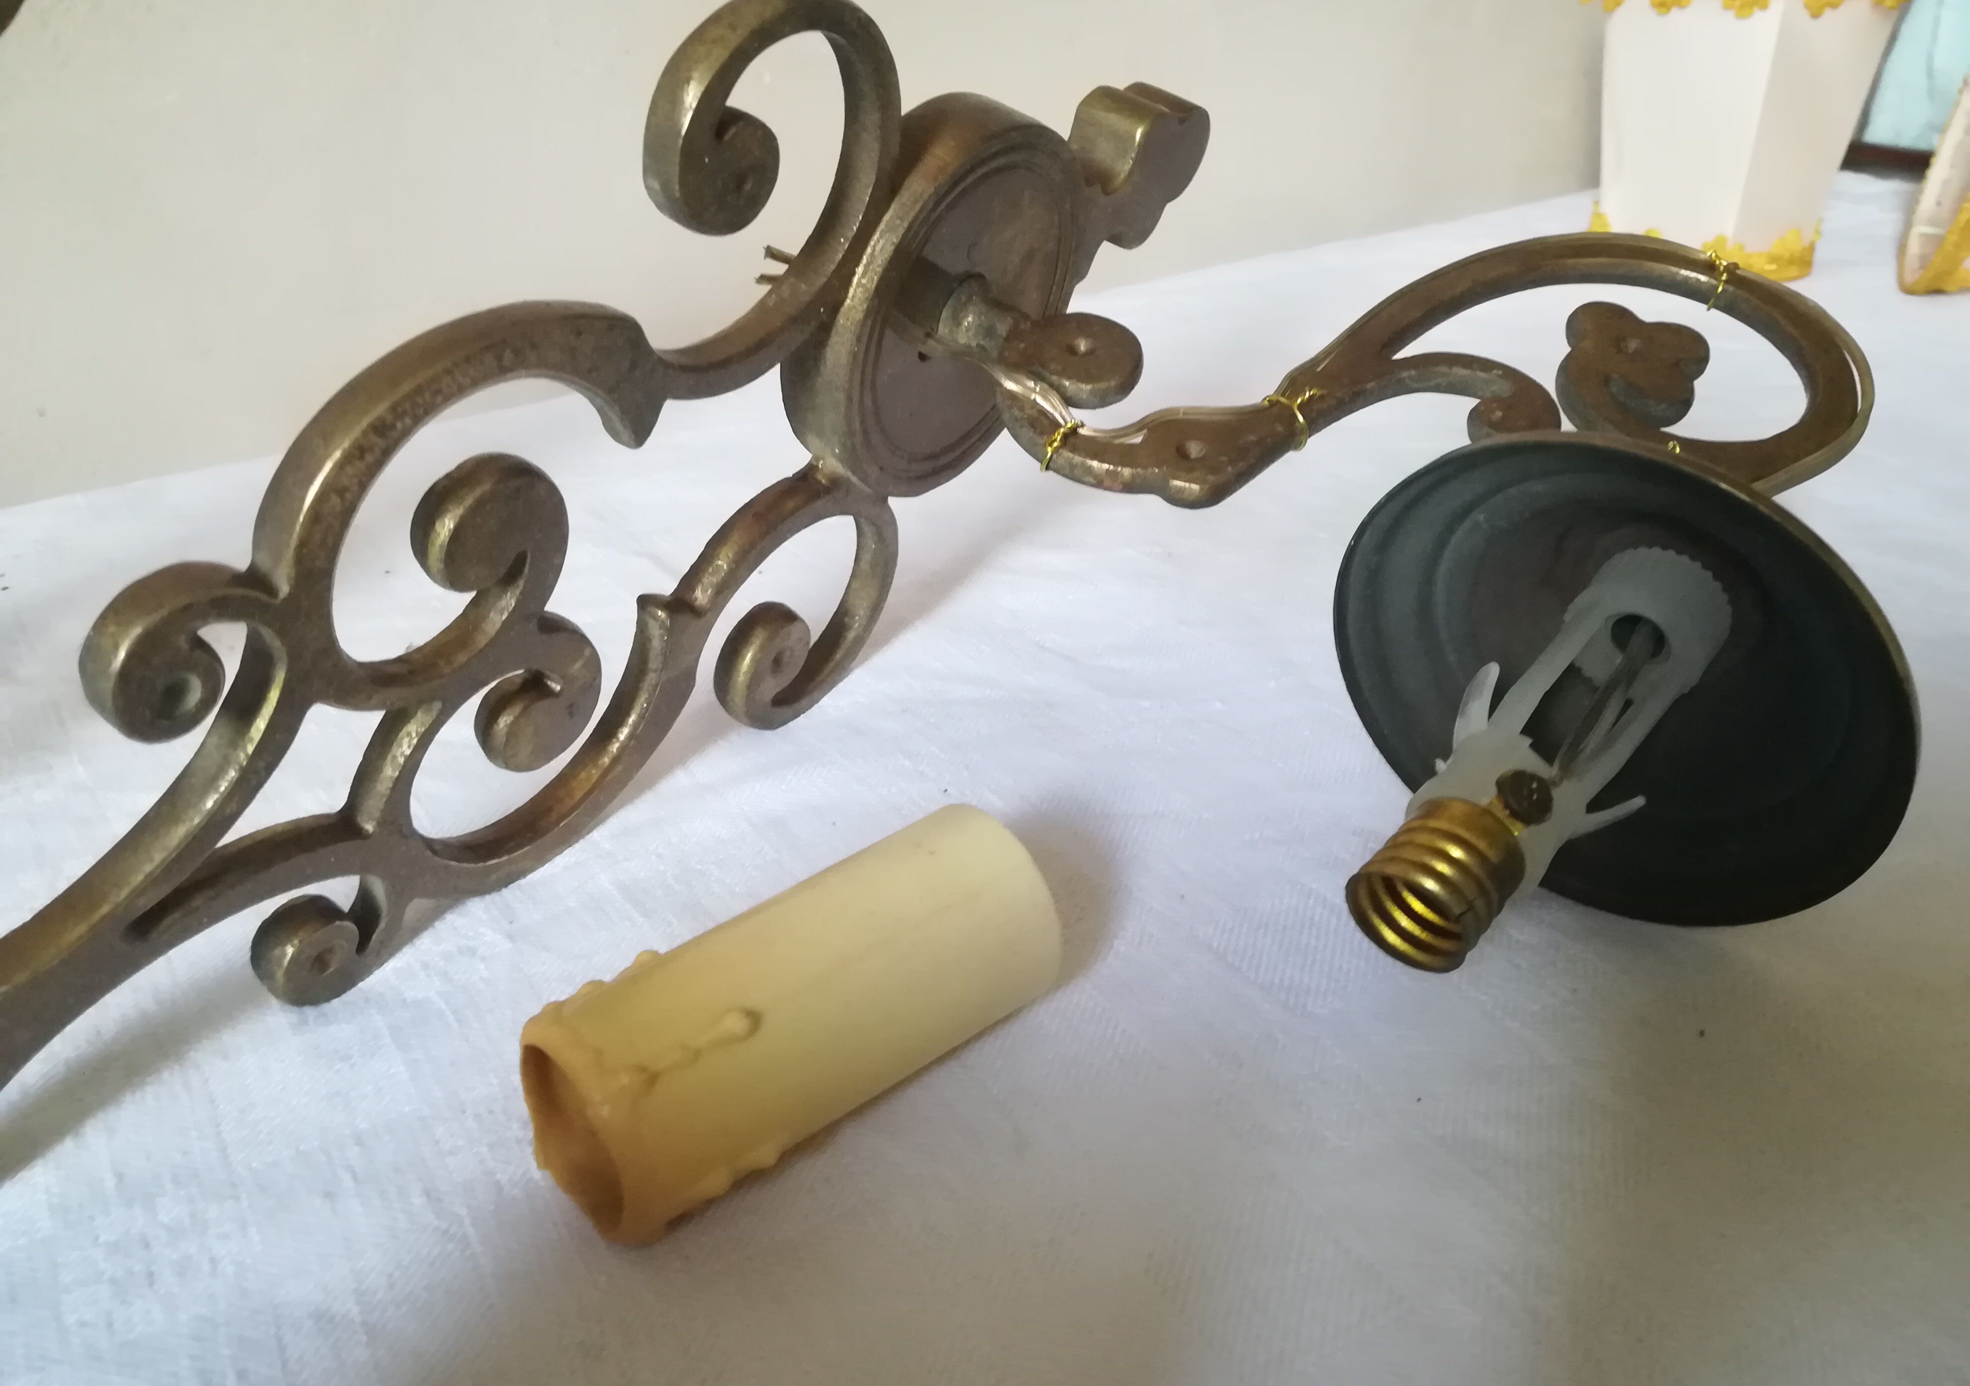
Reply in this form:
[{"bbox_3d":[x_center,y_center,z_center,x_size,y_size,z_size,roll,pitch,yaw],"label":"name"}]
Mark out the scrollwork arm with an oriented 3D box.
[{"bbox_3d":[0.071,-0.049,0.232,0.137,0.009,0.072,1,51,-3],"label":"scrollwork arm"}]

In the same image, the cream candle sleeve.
[{"bbox_3d":[-0.023,0.039,0.183,0.064,0.029,0.029,-24,35,-31],"label":"cream candle sleeve"}]

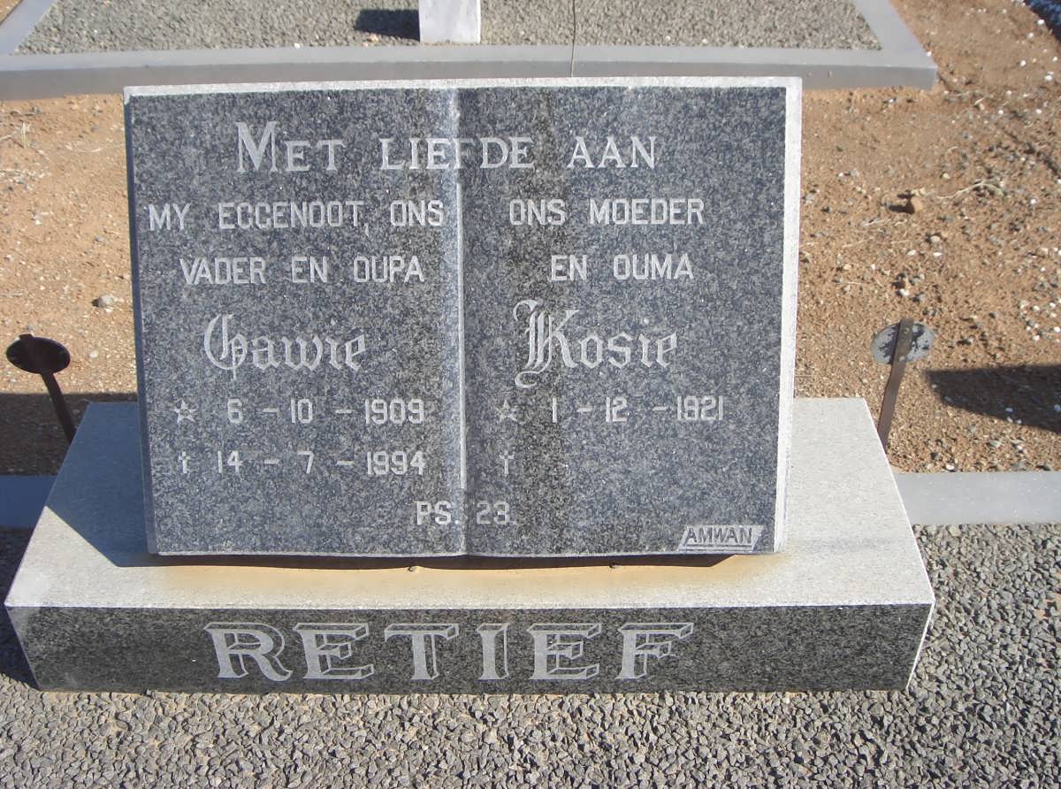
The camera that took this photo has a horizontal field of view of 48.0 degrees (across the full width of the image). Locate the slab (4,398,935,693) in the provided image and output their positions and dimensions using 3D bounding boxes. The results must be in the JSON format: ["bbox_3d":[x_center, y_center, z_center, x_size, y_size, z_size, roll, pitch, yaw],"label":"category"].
[{"bbox_3d":[-0.064,0.171,1.429,0.980,0.146,0.332,0,40,-1],"label":"slab"}]

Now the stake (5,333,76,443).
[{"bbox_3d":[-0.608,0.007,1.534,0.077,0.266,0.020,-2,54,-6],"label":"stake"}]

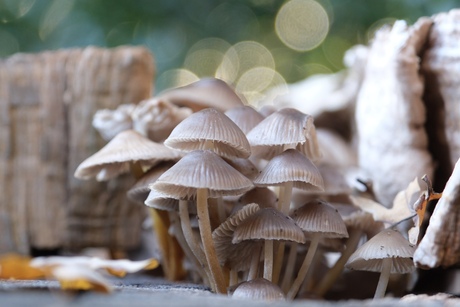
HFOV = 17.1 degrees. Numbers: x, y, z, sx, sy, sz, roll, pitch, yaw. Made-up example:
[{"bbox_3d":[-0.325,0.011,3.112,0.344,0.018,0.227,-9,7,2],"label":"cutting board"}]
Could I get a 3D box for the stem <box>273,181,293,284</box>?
[{"bbox_3d":[0.018,0.027,0.524,0.004,0.037,0.003,8,0,0],"label":"stem"}]

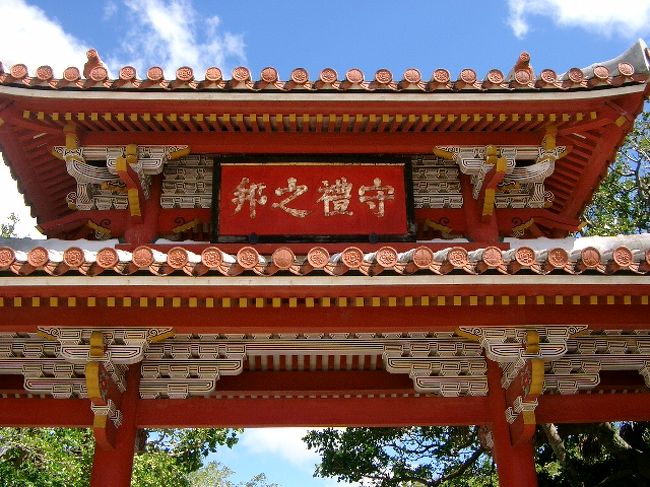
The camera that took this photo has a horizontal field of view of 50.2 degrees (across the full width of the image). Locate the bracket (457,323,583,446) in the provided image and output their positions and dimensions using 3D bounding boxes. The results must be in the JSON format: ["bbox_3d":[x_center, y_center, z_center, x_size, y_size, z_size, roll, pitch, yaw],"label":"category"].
[{"bbox_3d":[1.727,1.224,6.045,1.130,0.860,0.780,0,-30,-2],"label":"bracket"}]

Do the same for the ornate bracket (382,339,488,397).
[{"bbox_3d":[1.052,1.204,6.638,0.970,0.560,0.220,0,-30,-2],"label":"ornate bracket"}]

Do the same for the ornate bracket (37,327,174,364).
[{"bbox_3d":[-1.872,0.892,5.945,1.140,0.300,0.200,0,-30,-2],"label":"ornate bracket"}]

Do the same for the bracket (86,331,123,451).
[{"bbox_3d":[-1.871,1.258,5.919,0.170,0.800,0.800,0,-30,-2],"label":"bracket"}]

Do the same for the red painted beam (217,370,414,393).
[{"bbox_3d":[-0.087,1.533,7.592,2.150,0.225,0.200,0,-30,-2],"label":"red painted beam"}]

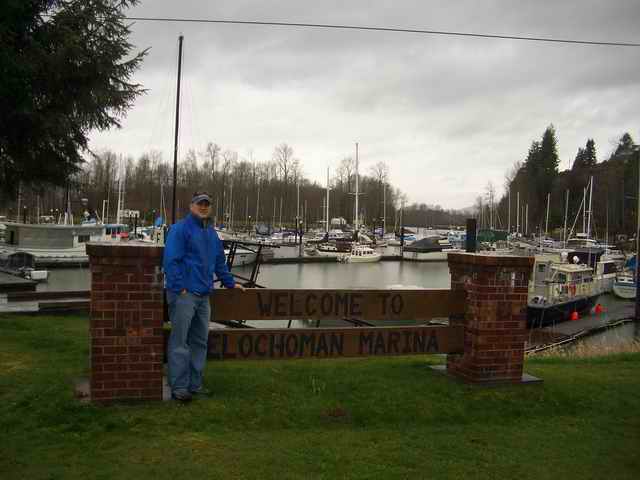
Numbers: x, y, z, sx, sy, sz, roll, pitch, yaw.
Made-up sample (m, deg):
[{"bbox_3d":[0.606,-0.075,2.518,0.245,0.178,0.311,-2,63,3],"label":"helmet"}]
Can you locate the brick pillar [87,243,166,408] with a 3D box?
[{"bbox_3d":[-1.729,0.696,5.783,0.677,1.303,0.624,1,2,-19],"label":"brick pillar"}]

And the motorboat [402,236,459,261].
[{"bbox_3d":[12.296,0.942,72.799,6.200,2.726,2.400,2,2,-10],"label":"motorboat"}]

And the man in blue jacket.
[{"bbox_3d":[-1.024,0.497,5.640,0.660,1.790,0.420,0,3,-33],"label":"man in blue jacket"}]

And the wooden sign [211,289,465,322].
[{"bbox_3d":[0.039,0.636,6.410,3.160,0.287,0.100,2,2,-19],"label":"wooden sign"}]

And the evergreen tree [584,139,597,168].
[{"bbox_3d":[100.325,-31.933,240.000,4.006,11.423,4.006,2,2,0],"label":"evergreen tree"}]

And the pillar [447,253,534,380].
[{"bbox_3d":[1.812,0.819,7.006,0.677,1.303,0.624,1,2,-19],"label":"pillar"}]

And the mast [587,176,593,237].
[{"bbox_3d":[39.565,-4.918,95.000,0.180,8.809,0.180,2,2,0],"label":"mast"}]

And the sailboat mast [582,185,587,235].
[{"bbox_3d":[40.057,-4.468,98.000,0.160,7.269,0.160,2,2,0],"label":"sailboat mast"}]

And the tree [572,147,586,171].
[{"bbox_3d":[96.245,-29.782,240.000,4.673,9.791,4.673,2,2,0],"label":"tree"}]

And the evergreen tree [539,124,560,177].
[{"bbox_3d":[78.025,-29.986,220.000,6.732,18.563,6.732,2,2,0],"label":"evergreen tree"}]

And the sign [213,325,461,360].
[{"bbox_3d":[0.026,1.015,6.425,3.160,0.284,0.100,2,2,-19],"label":"sign"}]

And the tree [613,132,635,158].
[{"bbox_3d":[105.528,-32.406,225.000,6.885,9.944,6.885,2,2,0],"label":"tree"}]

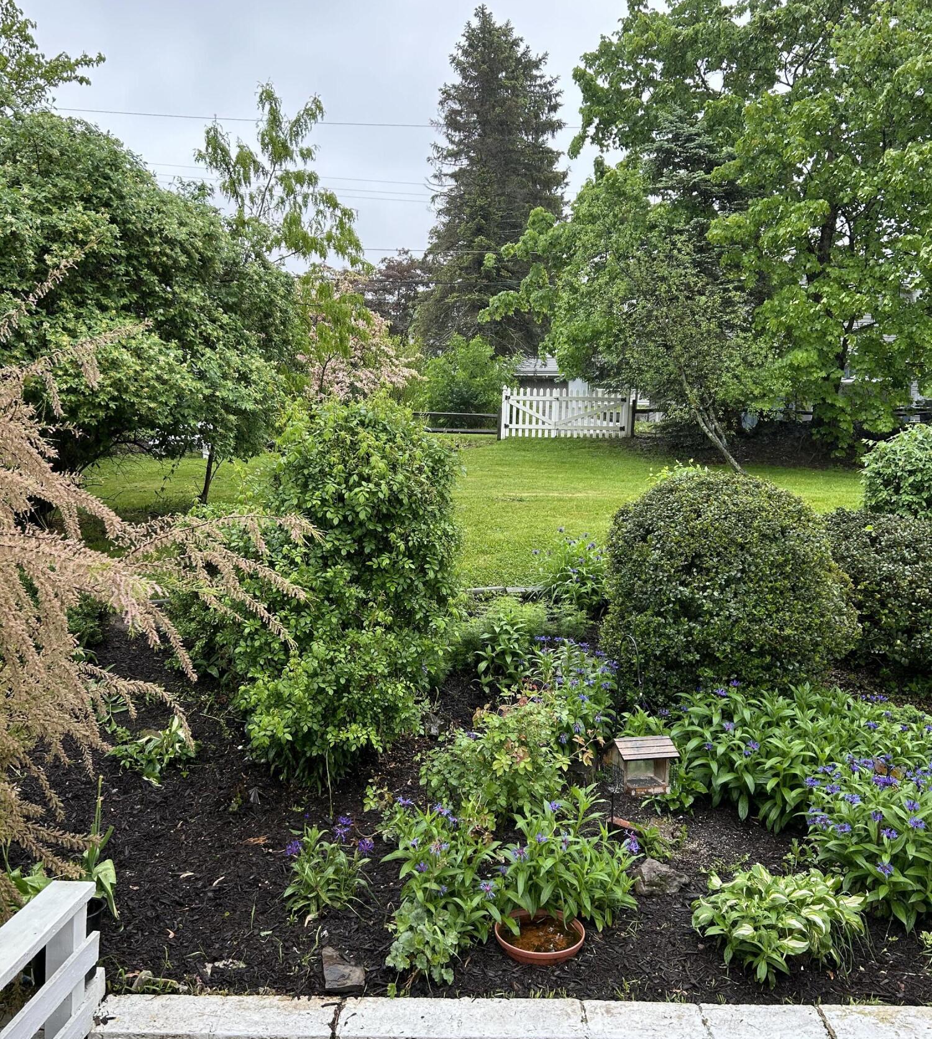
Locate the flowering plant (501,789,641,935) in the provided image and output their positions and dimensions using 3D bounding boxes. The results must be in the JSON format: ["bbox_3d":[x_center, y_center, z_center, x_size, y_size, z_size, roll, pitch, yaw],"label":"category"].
[{"bbox_3d":[0.415,1.391,3.880,0.560,0.440,0.500,0,2,0],"label":"flowering plant"}]

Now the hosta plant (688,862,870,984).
[{"bbox_3d":[1.185,1.499,3.579,0.640,0.310,0.550,0,1,0],"label":"hosta plant"}]

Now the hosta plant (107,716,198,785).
[{"bbox_3d":[-1.738,1.292,5.237,0.500,0.280,0.440,0,2,0],"label":"hosta plant"}]

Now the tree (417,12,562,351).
[{"bbox_3d":[0.980,-12.293,36.698,6.100,16.164,6.000,0,1,0],"label":"tree"}]

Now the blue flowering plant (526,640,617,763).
[{"bbox_3d":[0.593,0.993,5.207,0.500,0.590,0.520,0,1,0],"label":"blue flowering plant"}]

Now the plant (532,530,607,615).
[{"bbox_3d":[0.875,0.426,7.613,0.660,0.670,0.620,0,1,0],"label":"plant"}]

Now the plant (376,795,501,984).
[{"bbox_3d":[-0.100,1.350,3.546,0.470,0.560,0.450,0,1,0],"label":"plant"}]

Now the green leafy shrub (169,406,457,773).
[{"bbox_3d":[-0.896,0.332,5.668,1.680,2.080,1.300,0,2,0],"label":"green leafy shrub"}]

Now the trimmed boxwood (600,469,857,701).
[{"bbox_3d":[1.790,0.387,6.412,1.740,1.440,1.680,0,1,0],"label":"trimmed boxwood"}]

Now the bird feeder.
[{"bbox_3d":[0.832,1.142,4.431,0.285,0.230,0.225,0,2,-15],"label":"bird feeder"}]

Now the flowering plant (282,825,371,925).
[{"bbox_3d":[-0.561,1.448,3.823,0.360,0.340,0.340,0,2,0],"label":"flowering plant"}]

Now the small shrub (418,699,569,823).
[{"bbox_3d":[0.137,1.225,4.834,0.760,0.520,0.660,0,2,0],"label":"small shrub"}]

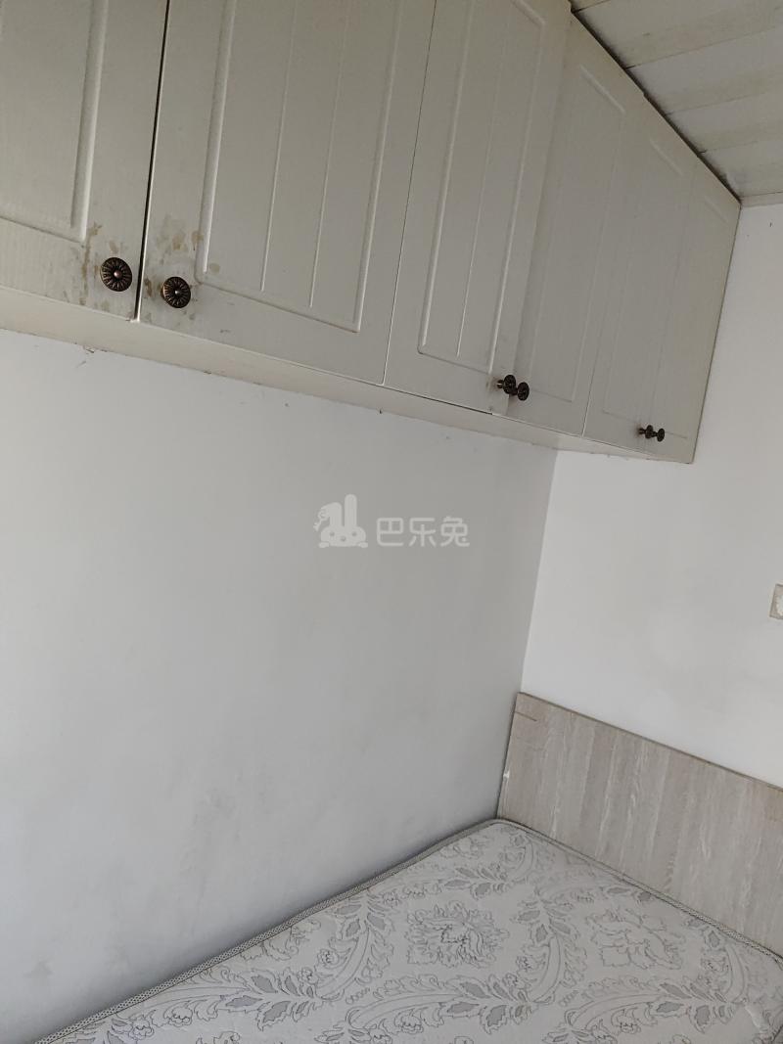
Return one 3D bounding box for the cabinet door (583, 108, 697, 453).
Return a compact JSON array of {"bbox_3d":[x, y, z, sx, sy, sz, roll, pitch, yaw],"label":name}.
[{"bbox_3d":[0.589,-0.547,1.633,0.030,0.737,0.342,13,7,42],"label":"cabinet door"}]

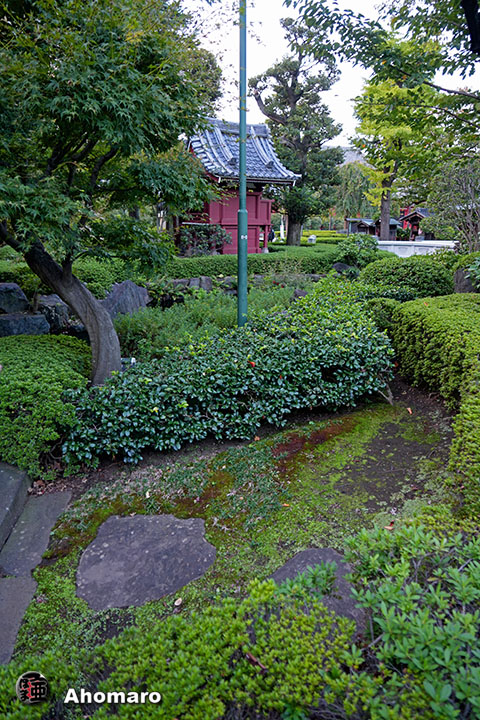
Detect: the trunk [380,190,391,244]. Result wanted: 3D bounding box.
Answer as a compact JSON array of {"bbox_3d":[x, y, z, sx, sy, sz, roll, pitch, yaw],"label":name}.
[{"bbox_3d":[7.560,-7.352,24.941,0.500,3.200,0.500,4,16,14],"label":"trunk"}]

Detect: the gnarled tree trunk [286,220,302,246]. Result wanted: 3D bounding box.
[{"bbox_3d":[2.580,-6.015,22.735,0.720,1.390,0.700,0,17,0],"label":"gnarled tree trunk"}]

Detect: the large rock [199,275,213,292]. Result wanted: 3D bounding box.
[{"bbox_3d":[-0.779,-1.716,10.839,0.320,0.420,0.300,0,16,0],"label":"large rock"}]

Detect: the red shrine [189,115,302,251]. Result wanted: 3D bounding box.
[{"bbox_3d":[-0.303,-6.733,19.066,3.413,4.968,3.996,-10,20,-30],"label":"red shrine"}]

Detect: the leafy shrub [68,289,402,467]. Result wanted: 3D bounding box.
[{"bbox_3d":[0.300,0.016,4.314,3.300,0.640,1.500,-11,19,-34],"label":"leafy shrub"}]

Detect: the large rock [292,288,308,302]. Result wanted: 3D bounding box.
[{"bbox_3d":[1.020,-1.025,8.157,0.340,0.370,0.300,0,17,0],"label":"large rock"}]

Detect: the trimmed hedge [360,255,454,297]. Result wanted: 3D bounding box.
[{"bbox_3d":[3.120,-1.546,8.939,1.620,0.870,1.400,0,17,0],"label":"trimmed hedge"}]

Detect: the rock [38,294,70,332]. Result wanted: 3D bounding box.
[{"bbox_3d":[-2.658,-0.659,6.877,0.460,0.520,0.420,-4,16,-14],"label":"rock"}]

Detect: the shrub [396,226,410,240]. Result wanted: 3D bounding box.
[{"bbox_3d":[8.250,-6.315,24.212,0.720,0.760,0.700,0,17,0],"label":"shrub"}]

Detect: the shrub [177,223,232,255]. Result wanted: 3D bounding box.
[{"bbox_3d":[-1.136,-3.986,15.811,1.750,1.100,1.300,0,16,0],"label":"shrub"}]

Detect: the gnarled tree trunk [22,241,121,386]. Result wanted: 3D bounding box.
[{"bbox_3d":[-1.470,-0.367,4.227,0.850,1.270,0.450,0,17,0],"label":"gnarled tree trunk"}]

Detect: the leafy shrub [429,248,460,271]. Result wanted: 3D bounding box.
[{"bbox_3d":[5.521,-2.673,12.959,0.850,0.650,0.800,6,17,19],"label":"leafy shrub"}]

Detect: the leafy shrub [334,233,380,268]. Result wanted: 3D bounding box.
[{"bbox_3d":[2.939,-2.739,12.006,1.150,0.920,1.050,3,16,10],"label":"leafy shrub"}]

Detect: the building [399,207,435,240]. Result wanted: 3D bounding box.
[{"bbox_3d":[9.506,-7.285,25.999,1.700,2.200,1.800,12,20,36],"label":"building"}]

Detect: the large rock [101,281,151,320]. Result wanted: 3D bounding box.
[{"bbox_3d":[-1.680,-0.841,7.010,0.780,0.690,0.550,0,17,0],"label":"large rock"}]

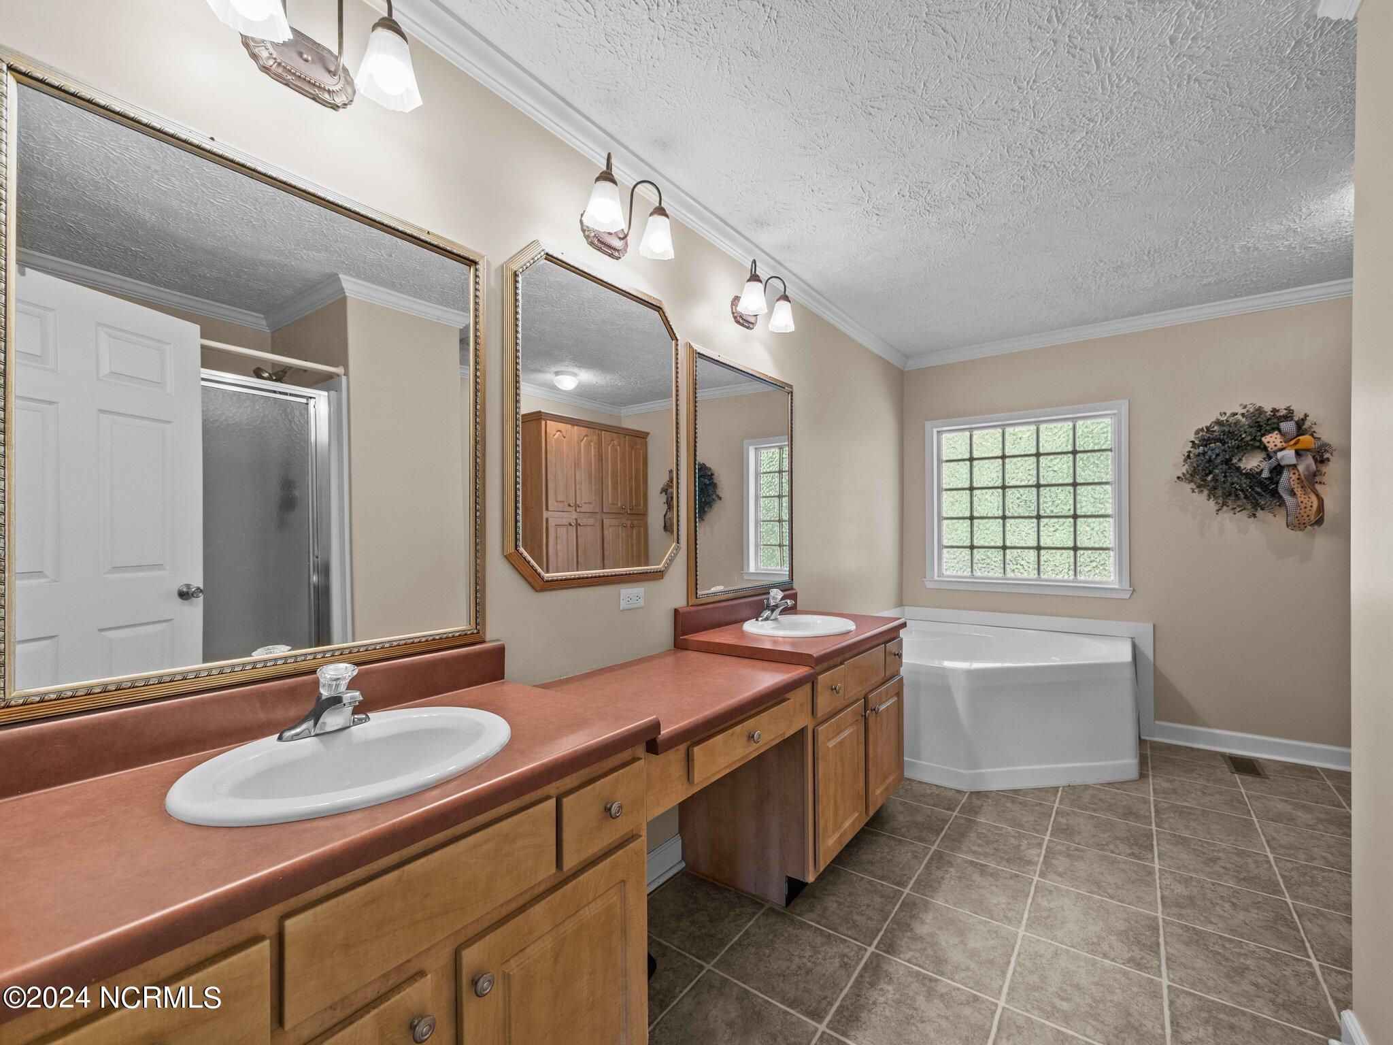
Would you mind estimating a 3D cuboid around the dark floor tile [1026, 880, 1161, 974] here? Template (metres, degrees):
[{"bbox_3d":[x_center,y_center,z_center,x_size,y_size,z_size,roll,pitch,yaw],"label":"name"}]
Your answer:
[{"bbox_3d":[1.222,1.245,1.737,0.328,0.010,0.328,-1,-1,38],"label":"dark floor tile"}]

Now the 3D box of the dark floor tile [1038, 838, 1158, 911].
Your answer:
[{"bbox_3d":[1.423,1.248,1.997,0.328,0.010,0.328,-1,-1,38],"label":"dark floor tile"}]

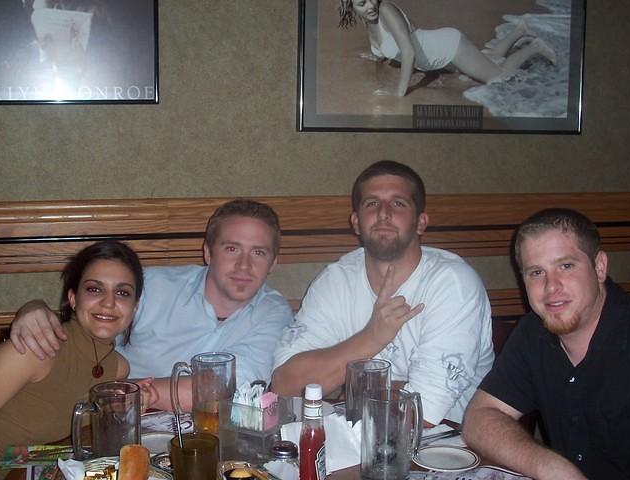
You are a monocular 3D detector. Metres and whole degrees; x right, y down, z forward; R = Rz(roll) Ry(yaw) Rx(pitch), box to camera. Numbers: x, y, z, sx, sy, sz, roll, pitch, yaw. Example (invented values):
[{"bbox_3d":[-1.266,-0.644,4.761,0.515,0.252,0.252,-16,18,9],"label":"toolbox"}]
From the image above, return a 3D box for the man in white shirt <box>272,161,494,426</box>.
[{"bbox_3d":[0.166,0.485,1.988,0.560,1.330,0.780,0,7,-8],"label":"man in white shirt"}]

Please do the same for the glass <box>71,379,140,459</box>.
[{"bbox_3d":[-0.399,0.360,1.605,0.140,0.155,0.095,-3,7,-30],"label":"glass"}]

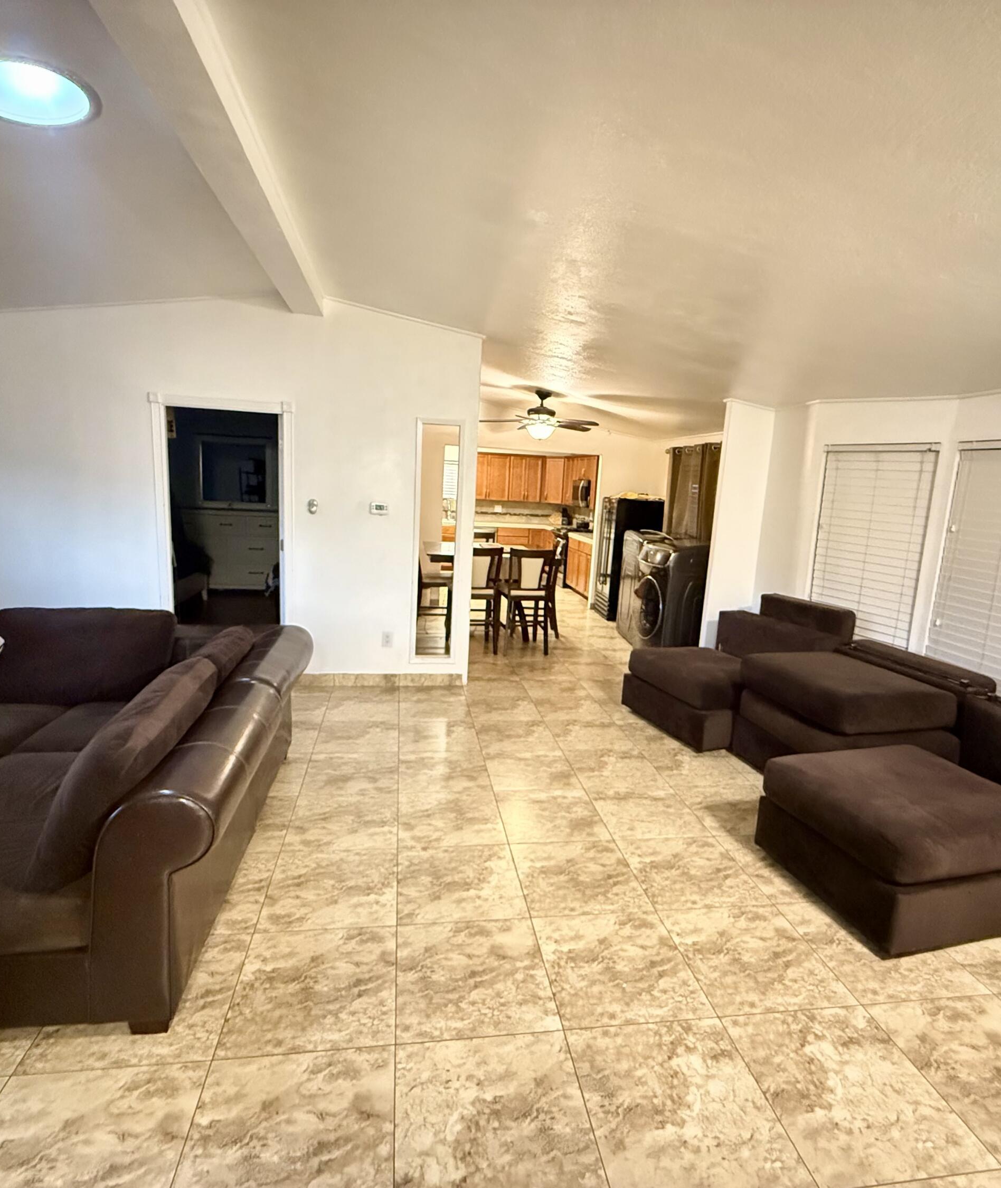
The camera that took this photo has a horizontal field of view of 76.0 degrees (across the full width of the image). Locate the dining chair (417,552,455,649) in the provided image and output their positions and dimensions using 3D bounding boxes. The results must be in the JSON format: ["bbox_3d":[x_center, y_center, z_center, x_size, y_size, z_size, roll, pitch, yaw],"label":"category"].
[{"bbox_3d":[-0.754,-0.045,6.663,0.500,1.030,0.460,1,10,-9],"label":"dining chair"}]

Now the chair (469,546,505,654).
[{"bbox_3d":[-0.265,0.040,6.320,0.460,1.030,0.510,1,10,-9],"label":"chair"}]

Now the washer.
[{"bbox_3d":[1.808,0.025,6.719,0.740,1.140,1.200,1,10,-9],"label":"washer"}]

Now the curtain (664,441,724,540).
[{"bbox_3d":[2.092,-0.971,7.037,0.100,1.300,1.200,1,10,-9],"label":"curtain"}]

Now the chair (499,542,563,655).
[{"bbox_3d":[0.252,0.053,6.402,0.460,1.030,0.510,1,10,-9],"label":"chair"}]

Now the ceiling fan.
[{"bbox_3d":[0.420,-1.761,6.351,1.300,0.460,1.300,1,10,-9],"label":"ceiling fan"}]

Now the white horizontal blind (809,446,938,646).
[{"bbox_3d":[2.510,-0.285,4.453,0.060,1.460,0.755,-3,12,-33],"label":"white horizontal blind"}]

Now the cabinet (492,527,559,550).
[{"bbox_3d":[0.363,-0.703,11.206,1.130,0.890,0.620,1,10,-9],"label":"cabinet"}]

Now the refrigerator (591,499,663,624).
[{"bbox_3d":[1.658,-0.464,8.367,0.660,1.530,0.700,1,10,-9],"label":"refrigerator"}]

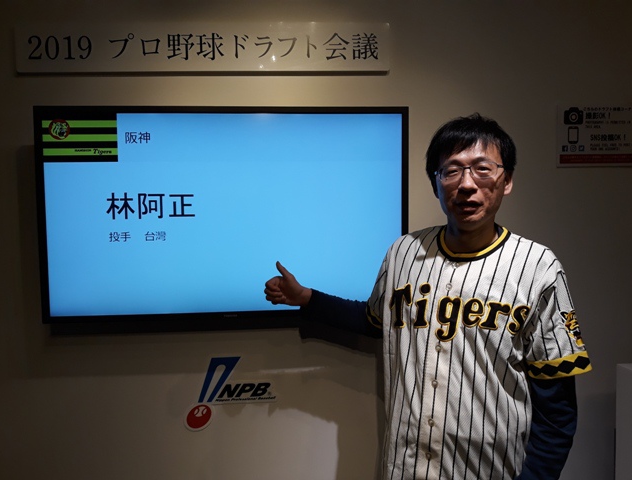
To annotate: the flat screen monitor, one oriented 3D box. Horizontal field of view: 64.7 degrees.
[{"bbox_3d":[-0.270,-0.082,1.566,1.127,0.650,0.060,-1,3,-4],"label":"flat screen monitor"}]

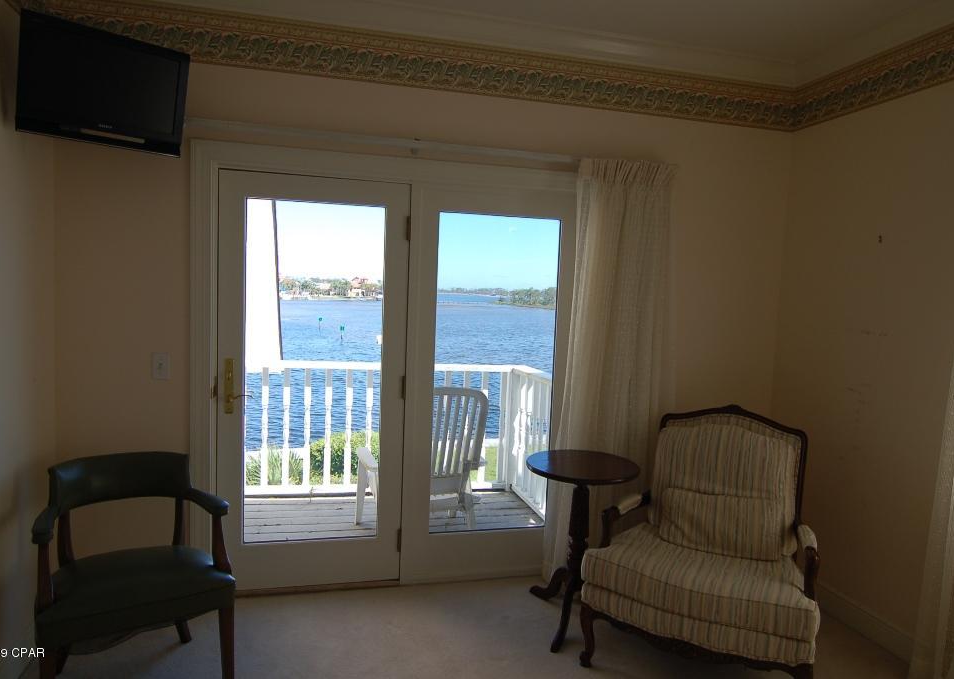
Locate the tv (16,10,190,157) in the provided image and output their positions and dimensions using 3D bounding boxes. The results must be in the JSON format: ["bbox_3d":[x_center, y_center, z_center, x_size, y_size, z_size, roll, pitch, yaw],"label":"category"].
[{"bbox_3d":[-1.414,-0.951,2.379,0.085,0.398,0.565,27,20,36],"label":"tv"}]

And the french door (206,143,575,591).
[{"bbox_3d":[-0.367,0.192,3.093,1.867,2.089,0.090,1,5,-14],"label":"french door"}]

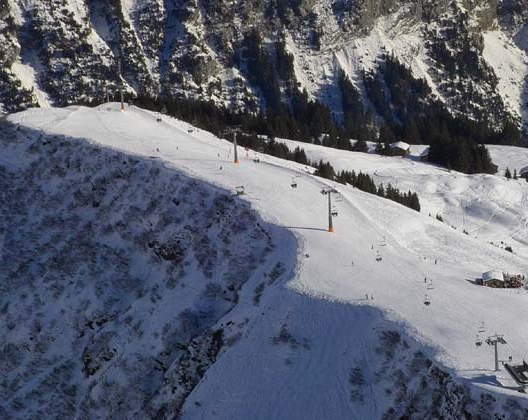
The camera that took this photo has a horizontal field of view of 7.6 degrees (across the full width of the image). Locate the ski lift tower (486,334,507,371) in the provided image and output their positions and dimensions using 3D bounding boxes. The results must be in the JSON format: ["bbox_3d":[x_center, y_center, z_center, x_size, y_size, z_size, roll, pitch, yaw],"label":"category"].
[{"bbox_3d":[84.602,51.723,1447.852,6.800,13.900,5.000,-6,19,-14],"label":"ski lift tower"}]

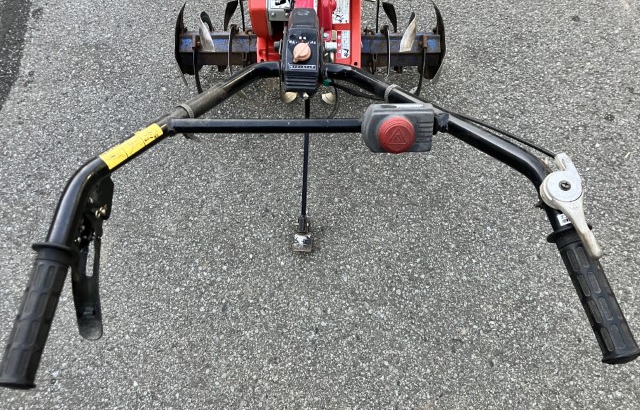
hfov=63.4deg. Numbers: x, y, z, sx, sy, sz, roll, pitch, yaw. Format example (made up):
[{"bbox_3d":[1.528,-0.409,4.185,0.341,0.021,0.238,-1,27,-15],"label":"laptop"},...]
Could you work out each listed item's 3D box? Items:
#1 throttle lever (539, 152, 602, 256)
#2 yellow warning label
[{"bbox_3d":[0.278,0.003,0.580,0.042,0.026,0.123,-11,70,3],"label":"throttle lever"},{"bbox_3d":[-0.224,-0.072,0.620,0.019,0.006,0.092,45,43,-5],"label":"yellow warning label"}]

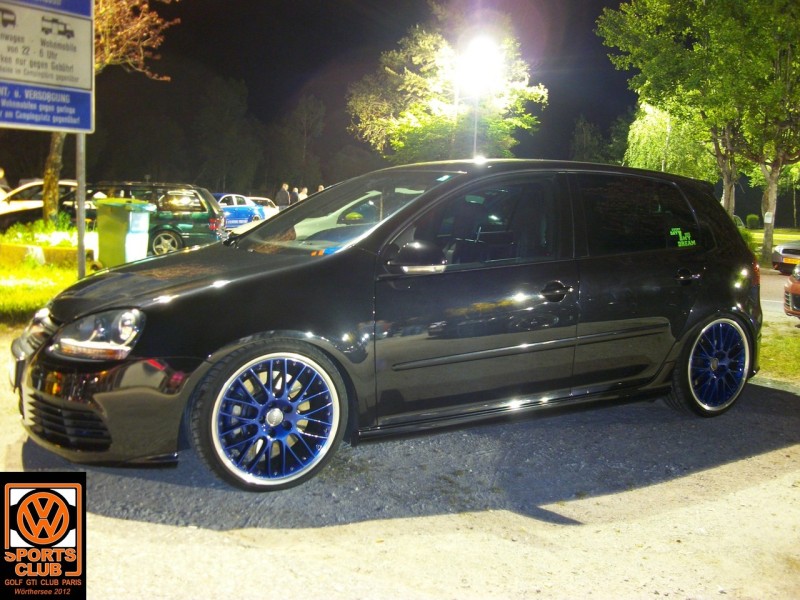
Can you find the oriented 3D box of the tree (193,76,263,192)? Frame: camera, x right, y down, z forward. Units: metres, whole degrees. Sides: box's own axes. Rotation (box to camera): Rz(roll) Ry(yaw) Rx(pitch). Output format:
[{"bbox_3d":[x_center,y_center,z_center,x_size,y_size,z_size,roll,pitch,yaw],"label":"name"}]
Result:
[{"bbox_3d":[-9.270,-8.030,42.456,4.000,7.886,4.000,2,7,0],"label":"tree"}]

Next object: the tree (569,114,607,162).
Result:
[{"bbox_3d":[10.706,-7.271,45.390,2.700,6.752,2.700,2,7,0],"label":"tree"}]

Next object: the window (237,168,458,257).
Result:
[{"bbox_3d":[-0.307,-0.476,3.966,0.830,0.130,1.380,-35,23,-23],"label":"window"}]

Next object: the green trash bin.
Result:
[{"bbox_3d":[-4.095,-0.975,11.700,0.730,1.070,0.580,4,7,20],"label":"green trash bin"}]

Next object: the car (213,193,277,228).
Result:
[{"bbox_3d":[-6.052,-2.807,25.500,1.780,1.430,4.400,4,7,21],"label":"car"}]

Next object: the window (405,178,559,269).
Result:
[{"bbox_3d":[0.365,-0.383,3.543,0.970,0.460,0.060,-5,-10,-31],"label":"window"}]

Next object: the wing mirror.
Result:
[{"bbox_3d":[0.060,-0.174,3.181,0.140,0.135,0.230,-2,8,-31],"label":"wing mirror"}]

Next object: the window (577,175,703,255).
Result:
[{"bbox_3d":[1.197,-0.438,4.039,0.900,0.430,0.060,-5,-10,-31],"label":"window"}]

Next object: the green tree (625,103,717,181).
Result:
[{"bbox_3d":[10.178,-4.893,30.317,3.700,5.486,3.700,2,7,0],"label":"green tree"}]

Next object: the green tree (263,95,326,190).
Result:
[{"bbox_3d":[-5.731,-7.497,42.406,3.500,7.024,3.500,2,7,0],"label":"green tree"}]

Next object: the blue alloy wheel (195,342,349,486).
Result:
[{"bbox_3d":[-0.513,0.441,3.062,0.630,0.630,0.220,-2,8,-31],"label":"blue alloy wheel"}]

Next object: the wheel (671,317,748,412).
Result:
[{"bbox_3d":[1.697,0.345,4.386,0.630,0.630,0.220,-2,8,-31],"label":"wheel"}]

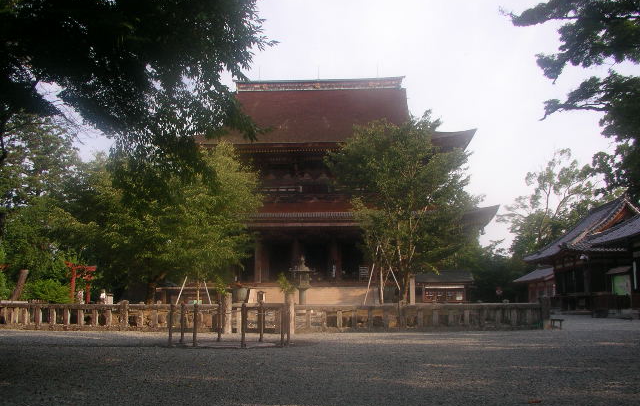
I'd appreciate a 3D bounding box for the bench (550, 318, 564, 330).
[{"bbox_3d":[11.244,5.757,32.318,0.650,0.546,0.380,0,-8,3],"label":"bench"}]

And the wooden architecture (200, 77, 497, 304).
[{"bbox_3d":[0.314,-1.524,85.999,36.500,29.511,35.000,0,-8,3],"label":"wooden architecture"}]

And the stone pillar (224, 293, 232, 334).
[{"bbox_3d":[-3.869,4.698,28.930,0.340,1.726,0.340,0,-8,3],"label":"stone pillar"}]

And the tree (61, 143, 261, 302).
[{"bbox_3d":[-9.005,1.529,38.144,10.500,9.901,9.500,0,-8,3],"label":"tree"}]

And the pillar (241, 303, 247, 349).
[{"bbox_3d":[-2.402,3.853,21.476,0.180,1.381,0.180,0,-8,3],"label":"pillar"}]

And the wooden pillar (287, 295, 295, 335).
[{"bbox_3d":[-1.235,4.689,28.629,0.330,1.662,0.330,0,-8,3],"label":"wooden pillar"}]

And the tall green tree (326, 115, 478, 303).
[{"bbox_3d":[4.613,0.720,38.255,8.500,11.533,8.000,0,-8,3],"label":"tall green tree"}]

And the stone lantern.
[{"bbox_3d":[-1.236,5.323,45.700,1.400,3.628,1.400,0,-8,3],"label":"stone lantern"}]

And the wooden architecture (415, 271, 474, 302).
[{"bbox_3d":[10.830,7.661,59.511,5.200,3.737,3.600,0,-8,3],"label":"wooden architecture"}]

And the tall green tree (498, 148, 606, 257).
[{"bbox_3d":[22.522,2.529,66.268,10.500,16.136,9.500,0,-8,3],"label":"tall green tree"}]

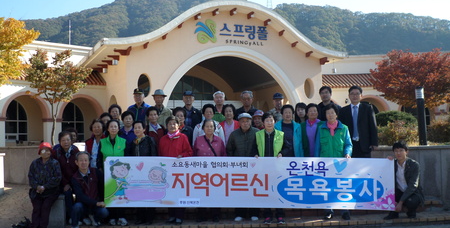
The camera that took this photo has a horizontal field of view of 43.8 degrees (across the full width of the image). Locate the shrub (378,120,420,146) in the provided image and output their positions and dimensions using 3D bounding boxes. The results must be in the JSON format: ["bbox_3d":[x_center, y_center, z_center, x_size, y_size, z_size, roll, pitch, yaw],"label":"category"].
[{"bbox_3d":[3.342,0.370,10.900,0.920,0.540,0.800,-2,-2,17],"label":"shrub"}]

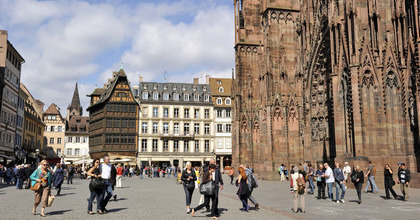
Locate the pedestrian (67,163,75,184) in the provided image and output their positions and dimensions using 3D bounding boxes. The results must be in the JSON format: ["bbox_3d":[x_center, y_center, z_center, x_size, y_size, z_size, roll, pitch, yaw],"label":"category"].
[{"bbox_3d":[-11.360,5.171,30.400,0.520,1.770,0.400,-1,-9,6],"label":"pedestrian"}]

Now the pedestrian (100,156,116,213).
[{"bbox_3d":[-3.320,2.441,12.150,0.520,1.810,0.460,6,-11,-36],"label":"pedestrian"}]

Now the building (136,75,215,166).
[{"bbox_3d":[-7.926,4.430,85.273,16.410,20.044,11.000,2,-9,-11],"label":"building"}]

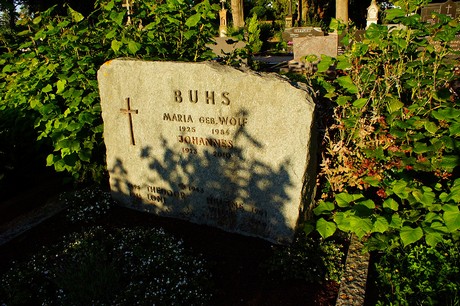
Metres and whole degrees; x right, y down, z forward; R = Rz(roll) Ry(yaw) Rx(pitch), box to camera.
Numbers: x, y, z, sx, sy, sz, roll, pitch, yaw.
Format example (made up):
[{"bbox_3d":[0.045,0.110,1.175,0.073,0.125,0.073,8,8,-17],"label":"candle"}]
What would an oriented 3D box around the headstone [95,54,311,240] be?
[{"bbox_3d":[-0.166,-0.065,2.211,1.450,1.030,0.250,7,21,26],"label":"headstone"}]

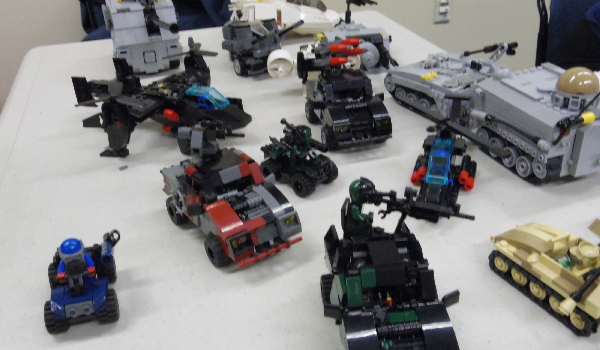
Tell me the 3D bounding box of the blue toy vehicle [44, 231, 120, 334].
[{"bbox_3d":[-0.141,0.062,0.345,0.043,0.045,0.060,-8,32,-9],"label":"blue toy vehicle"}]

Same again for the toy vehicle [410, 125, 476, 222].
[{"bbox_3d":[0.115,-0.007,0.459,0.050,0.030,0.100,5,32,11],"label":"toy vehicle"}]

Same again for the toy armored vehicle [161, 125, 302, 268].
[{"bbox_3d":[-0.050,0.010,0.399,0.060,0.072,0.097,-22,37,-29],"label":"toy armored vehicle"}]

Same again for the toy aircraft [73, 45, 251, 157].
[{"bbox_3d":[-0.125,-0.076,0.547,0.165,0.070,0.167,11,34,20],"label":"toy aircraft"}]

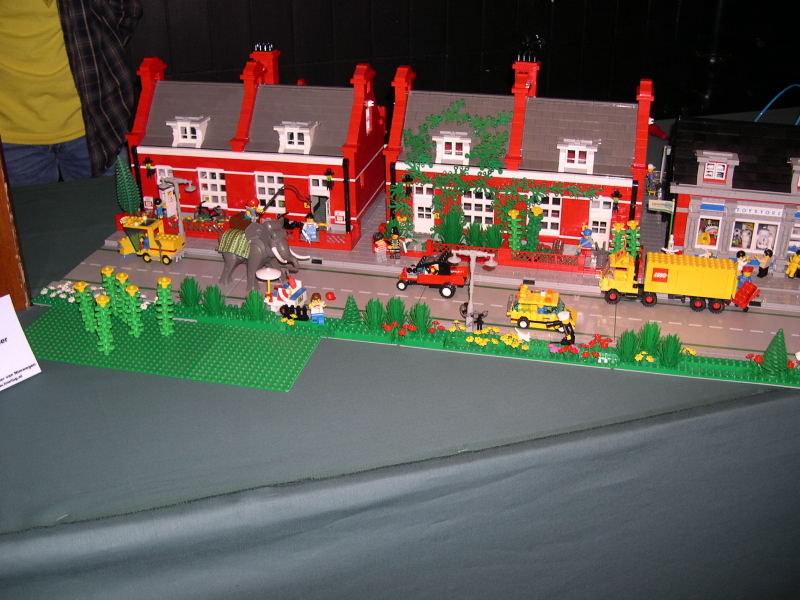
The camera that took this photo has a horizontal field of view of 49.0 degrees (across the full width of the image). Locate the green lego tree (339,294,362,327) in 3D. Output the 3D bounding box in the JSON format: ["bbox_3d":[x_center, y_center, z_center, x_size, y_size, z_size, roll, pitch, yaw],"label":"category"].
[{"bbox_3d":[-0.061,0.012,1.096,0.025,0.040,0.025,-1,27,0],"label":"green lego tree"}]

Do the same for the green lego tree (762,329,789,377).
[{"bbox_3d":[0.419,0.057,0.980,0.028,0.048,0.028,6,28,12],"label":"green lego tree"}]

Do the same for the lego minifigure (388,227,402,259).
[{"bbox_3d":[-0.007,-0.083,1.264,0.024,0.047,0.014,6,28,12],"label":"lego minifigure"}]

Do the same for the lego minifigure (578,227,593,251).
[{"bbox_3d":[0.271,-0.084,1.279,0.023,0.042,0.015,4,27,9],"label":"lego minifigure"}]

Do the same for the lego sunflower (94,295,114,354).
[{"bbox_3d":[-0.351,0.030,1.044,0.021,0.073,0.020,-8,28,-20],"label":"lego sunflower"}]

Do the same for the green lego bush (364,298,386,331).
[{"bbox_3d":[-0.032,0.018,1.101,0.028,0.040,0.027,0,27,0],"label":"green lego bush"}]

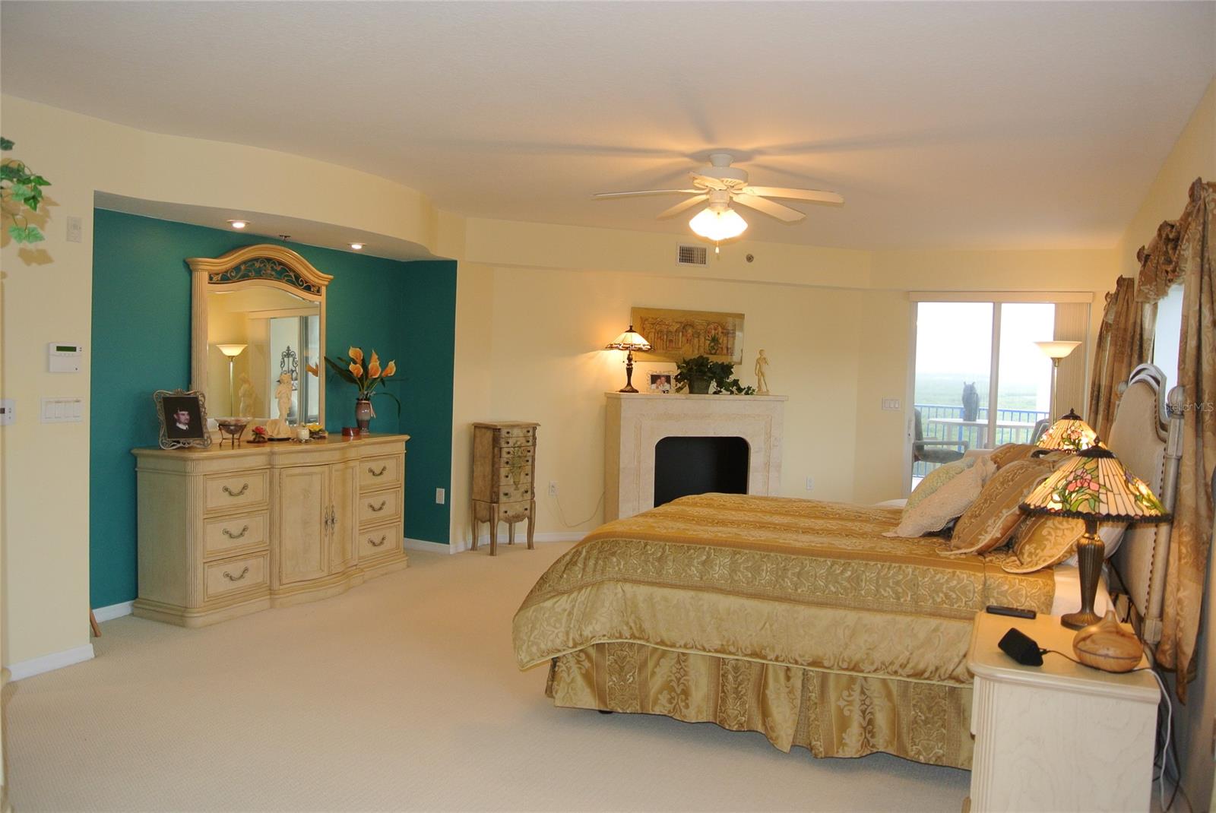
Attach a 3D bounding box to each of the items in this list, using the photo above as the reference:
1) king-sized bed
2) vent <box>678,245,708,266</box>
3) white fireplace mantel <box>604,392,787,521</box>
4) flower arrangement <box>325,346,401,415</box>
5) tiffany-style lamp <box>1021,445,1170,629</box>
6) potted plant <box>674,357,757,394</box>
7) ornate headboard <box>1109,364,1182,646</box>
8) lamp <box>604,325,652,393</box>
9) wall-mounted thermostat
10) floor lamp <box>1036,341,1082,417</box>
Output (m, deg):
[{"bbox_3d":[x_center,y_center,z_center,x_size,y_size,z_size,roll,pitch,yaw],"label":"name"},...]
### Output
[{"bbox_3d":[1.206,0.548,4.396,2.480,1.580,2.140,3,3,25],"label":"king-sized bed"},{"bbox_3d":[0.711,-1.269,7.670,0.295,0.185,0.030,1,3,-19],"label":"vent"},{"bbox_3d":[0.740,0.517,7.695,1.511,1.244,0.378,1,3,-21],"label":"white fireplace mantel"},{"bbox_3d":[-1.712,-0.182,6.371,0.380,0.478,0.460,3,3,28],"label":"flower arrangement"},{"bbox_3d":[1.605,0.421,3.031,0.491,0.589,0.491,3,3,20],"label":"tiffany-style lamp"},{"bbox_3d":[0.935,-0.268,7.915,0.640,0.340,0.330,1,3,-19],"label":"potted plant"},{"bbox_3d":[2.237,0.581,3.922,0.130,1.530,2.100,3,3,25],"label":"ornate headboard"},{"bbox_3d":[0.171,-0.386,7.427,0.383,0.548,0.383,2,3,0],"label":"lamp"},{"bbox_3d":[-2.490,-0.223,4.189,0.030,0.133,0.165,3,3,25],"label":"wall-mounted thermostat"},{"bbox_3d":[3.354,0.382,6.893,0.342,1.751,0.342,2,3,0],"label":"floor lamp"}]

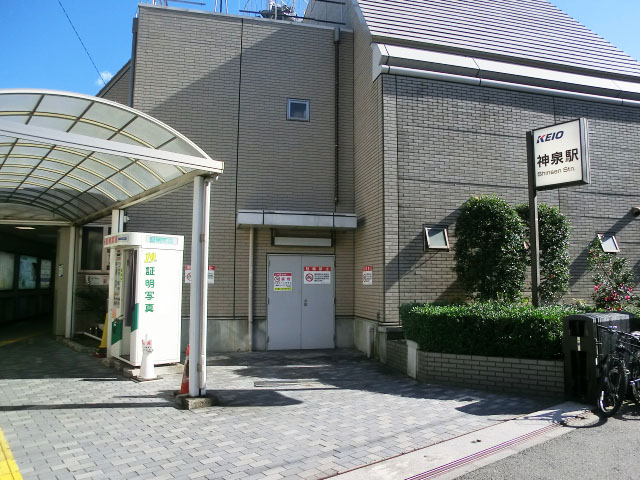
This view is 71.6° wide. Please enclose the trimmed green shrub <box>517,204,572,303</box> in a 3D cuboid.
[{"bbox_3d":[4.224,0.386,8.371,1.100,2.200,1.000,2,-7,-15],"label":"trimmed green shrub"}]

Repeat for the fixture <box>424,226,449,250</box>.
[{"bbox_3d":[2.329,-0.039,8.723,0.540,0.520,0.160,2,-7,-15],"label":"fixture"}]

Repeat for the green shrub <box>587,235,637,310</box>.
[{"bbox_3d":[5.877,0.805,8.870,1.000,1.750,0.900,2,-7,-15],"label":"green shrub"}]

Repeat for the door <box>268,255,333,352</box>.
[{"bbox_3d":[-0.421,1.375,9.842,1.500,2.080,0.080,2,-6,-11],"label":"door"}]

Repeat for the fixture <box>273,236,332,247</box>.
[{"bbox_3d":[-0.371,0.036,9.937,1.310,0.210,0.130,2,-6,-11],"label":"fixture"}]

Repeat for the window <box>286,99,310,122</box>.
[{"bbox_3d":[-0.497,-3.004,10.305,0.540,0.550,0.090,2,-6,-11],"label":"window"}]

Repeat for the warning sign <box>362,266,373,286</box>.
[{"bbox_3d":[0.985,0.753,9.234,0.020,0.400,0.630,2,-6,-11],"label":"warning sign"}]

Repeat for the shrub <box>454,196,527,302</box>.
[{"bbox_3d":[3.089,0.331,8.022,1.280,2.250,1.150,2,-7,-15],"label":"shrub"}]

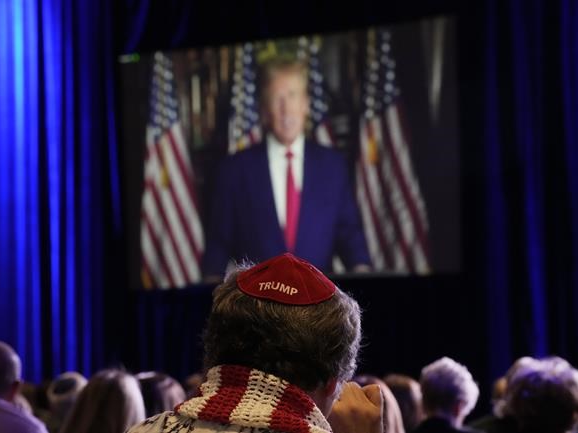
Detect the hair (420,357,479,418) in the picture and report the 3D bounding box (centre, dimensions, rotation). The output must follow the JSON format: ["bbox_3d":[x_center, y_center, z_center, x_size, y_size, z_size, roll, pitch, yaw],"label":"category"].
[{"bbox_3d":[0.556,0.592,9.500,0.195,0.215,0.220,-4,-5,33],"label":"hair"}]

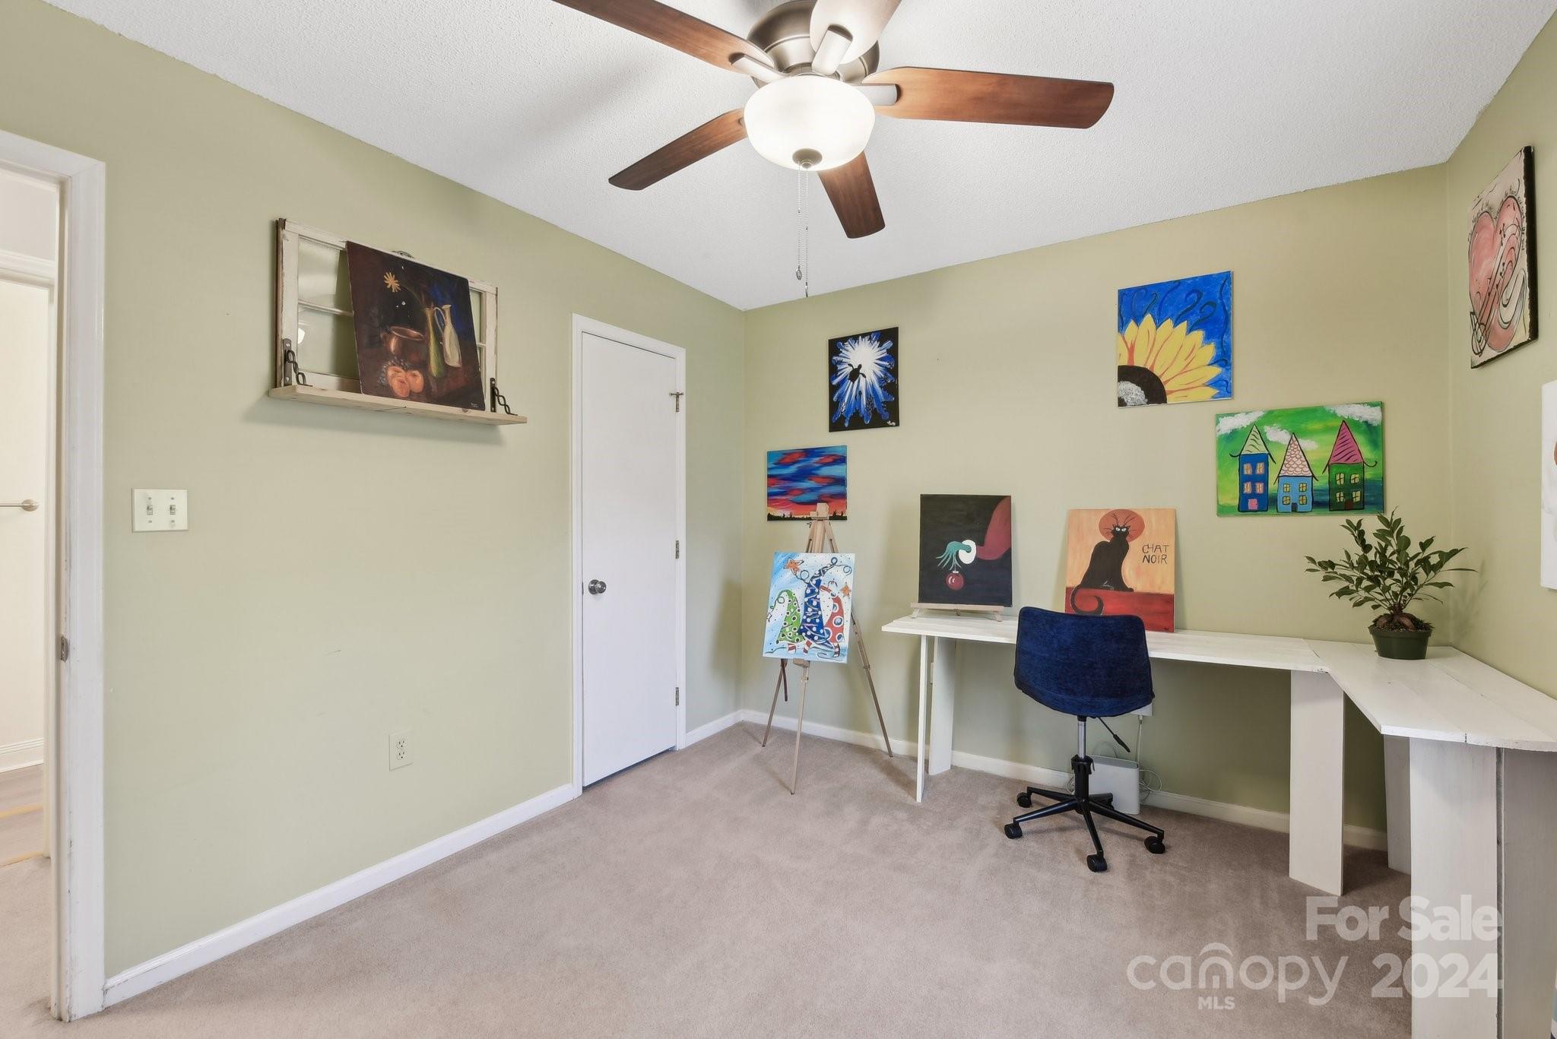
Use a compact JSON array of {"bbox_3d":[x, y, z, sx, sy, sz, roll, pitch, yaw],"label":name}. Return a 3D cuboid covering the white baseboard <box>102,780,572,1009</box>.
[{"bbox_3d":[-1.274,1.178,2.205,0.014,0.070,1.436,0,0,33],"label":"white baseboard"}]

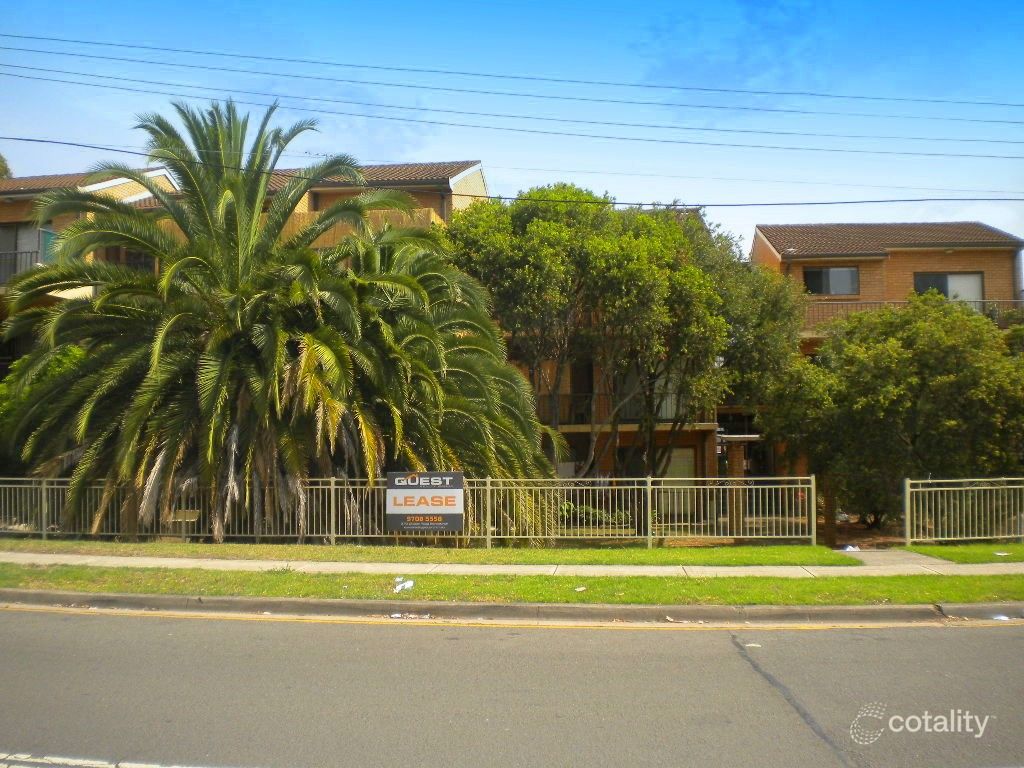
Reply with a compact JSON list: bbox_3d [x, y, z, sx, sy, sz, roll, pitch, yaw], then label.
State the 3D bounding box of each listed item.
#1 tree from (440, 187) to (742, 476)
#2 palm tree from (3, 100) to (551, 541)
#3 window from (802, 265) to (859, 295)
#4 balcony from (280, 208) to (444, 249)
[{"bbox_3d":[1.665,-0.493,21.534,6.000,6.987,5.400,-1,-2,6],"label":"tree"},{"bbox_3d":[-4.562,-1.290,20.065,10.200,8.360,8.000,-1,-2,6],"label":"palm tree"},{"bbox_3d":[9.807,-3.184,31.850,1.700,0.870,0.140,-1,-2,6],"label":"window"},{"bbox_3d":[-3.671,-3.634,25.858,3.680,0.960,2.000,-1,-2,6],"label":"balcony"}]

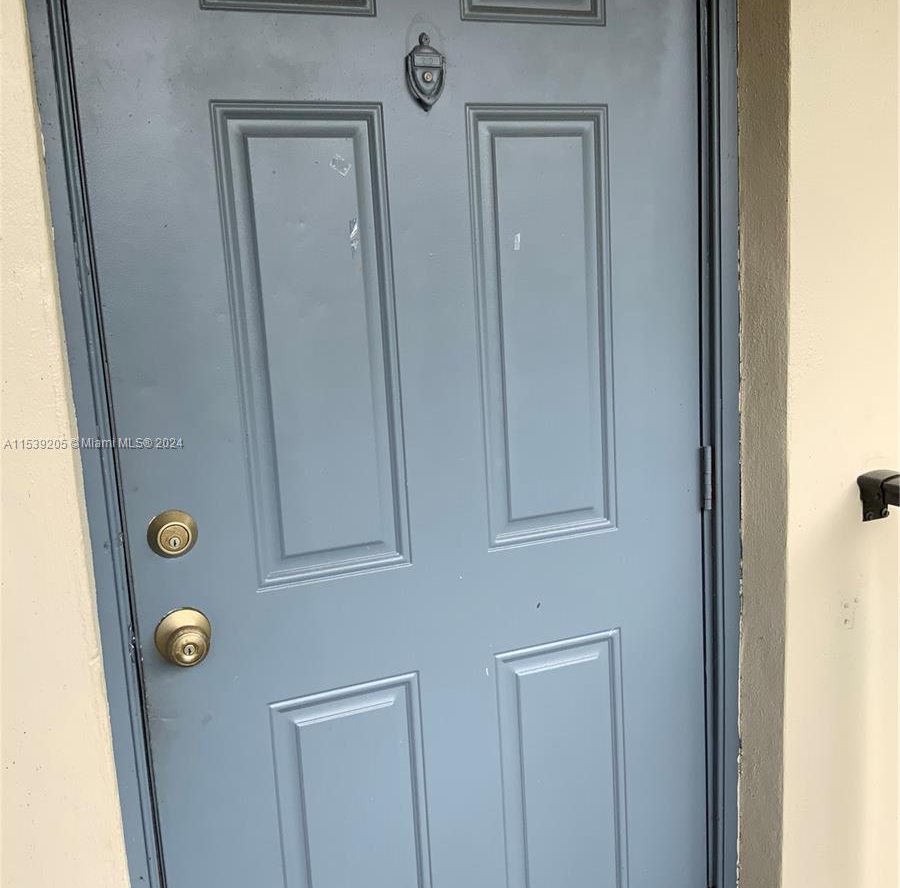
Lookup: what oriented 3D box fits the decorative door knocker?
[{"bbox_3d":[-0.030,-0.507,1.368,0.053,0.104,0.024,-7,11,-21],"label":"decorative door knocker"}]

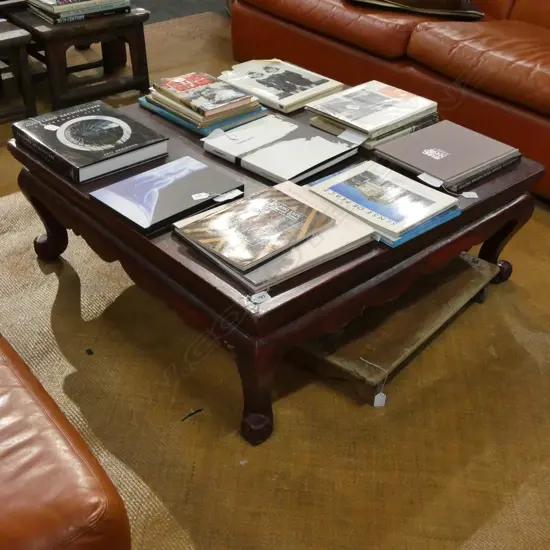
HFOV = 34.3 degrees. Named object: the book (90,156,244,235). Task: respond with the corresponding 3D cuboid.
[{"bbox_3d":[-0.257,-0.194,2.156,0.301,0.028,0.216,-28,43,-36],"label":"book"}]

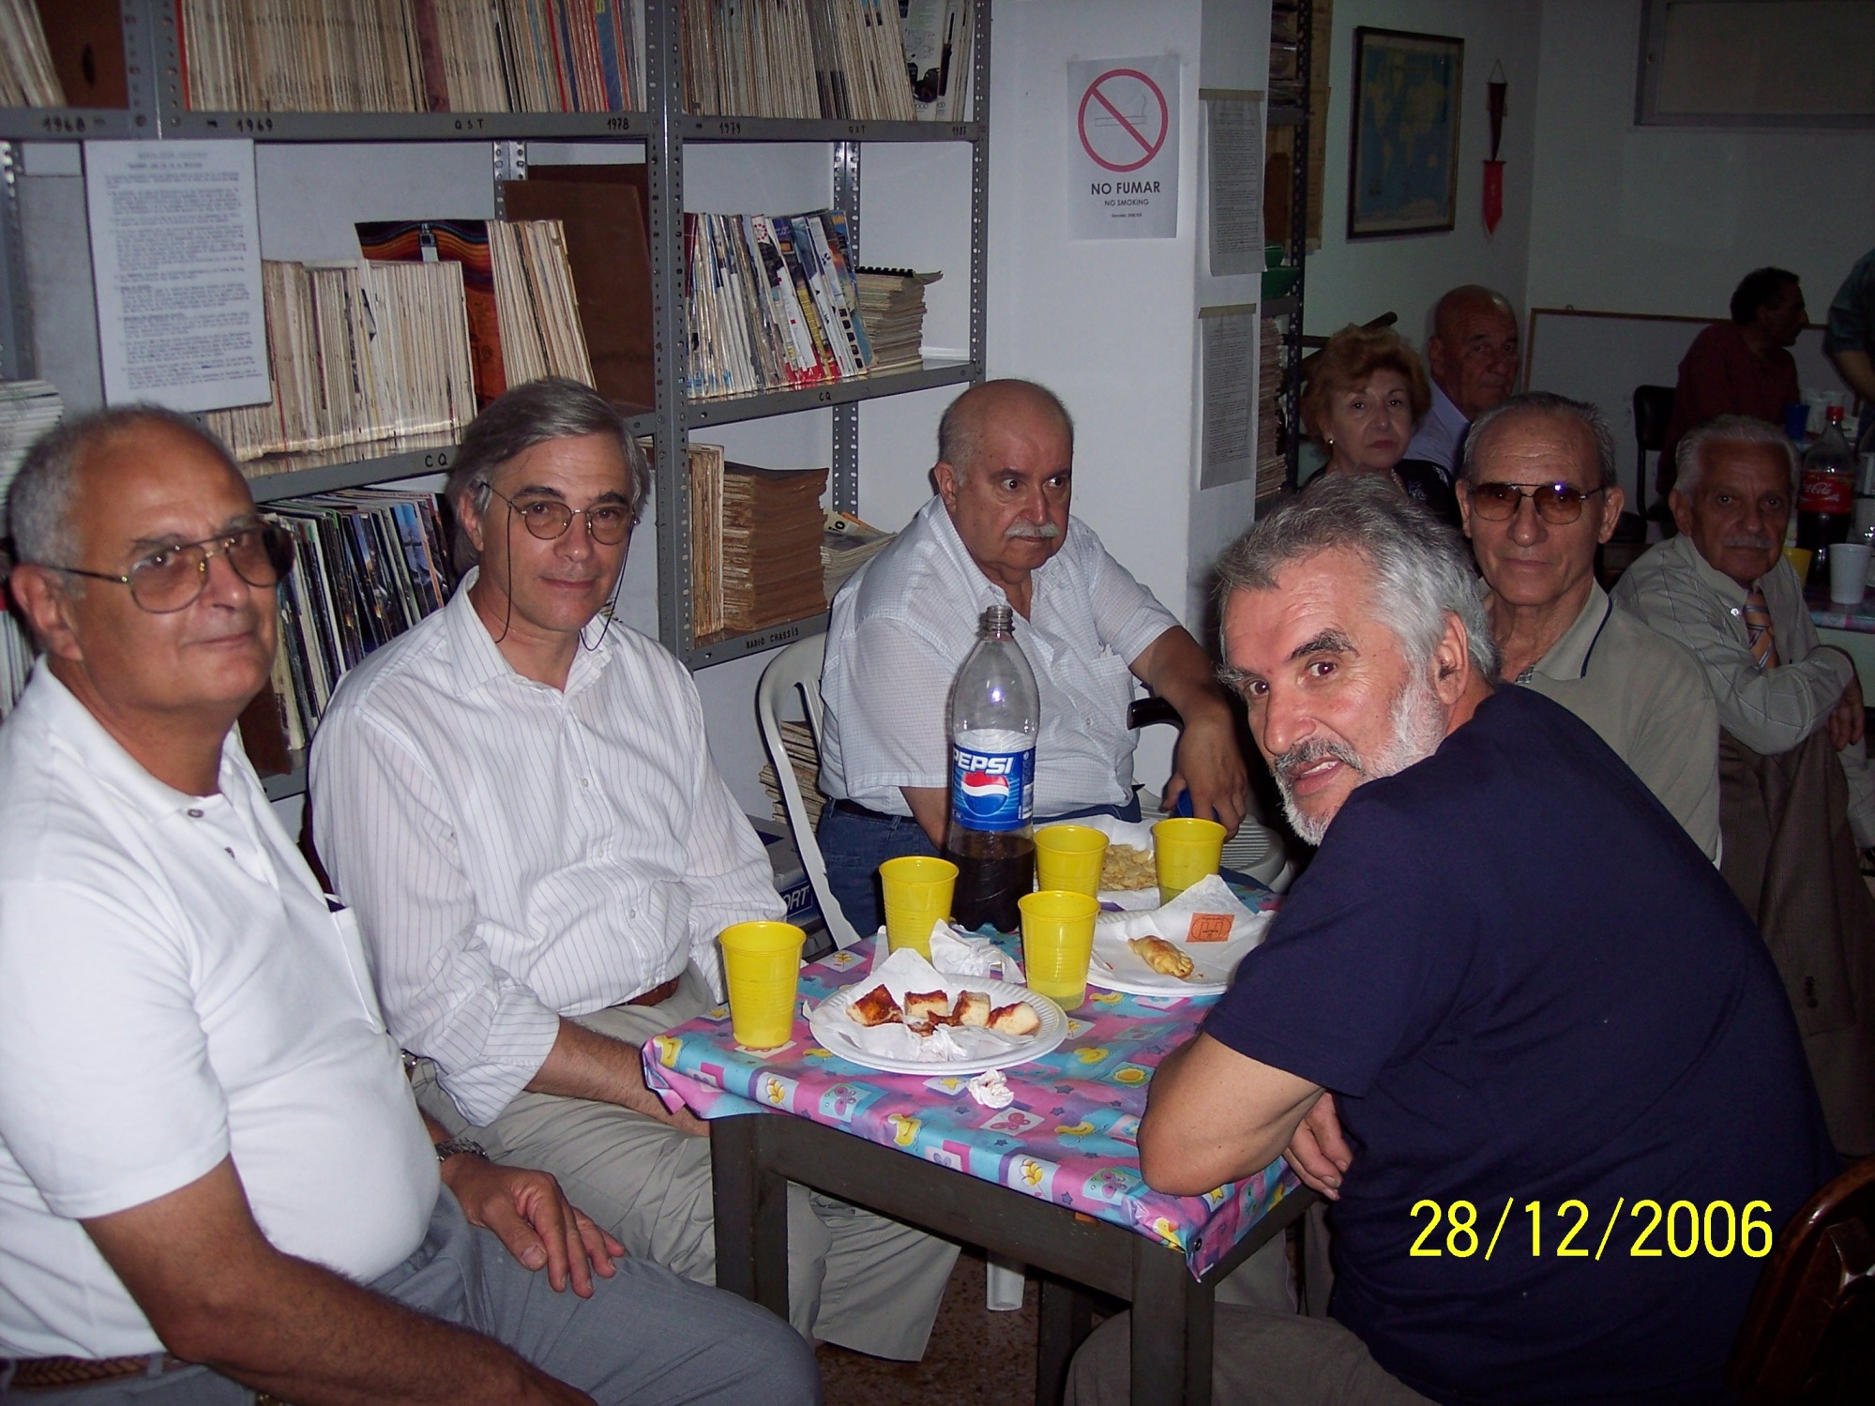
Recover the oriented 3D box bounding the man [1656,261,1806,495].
[{"bbox_3d":[2.353,-0.642,5.903,0.750,1.140,0.540,9,18,29],"label":"man"}]

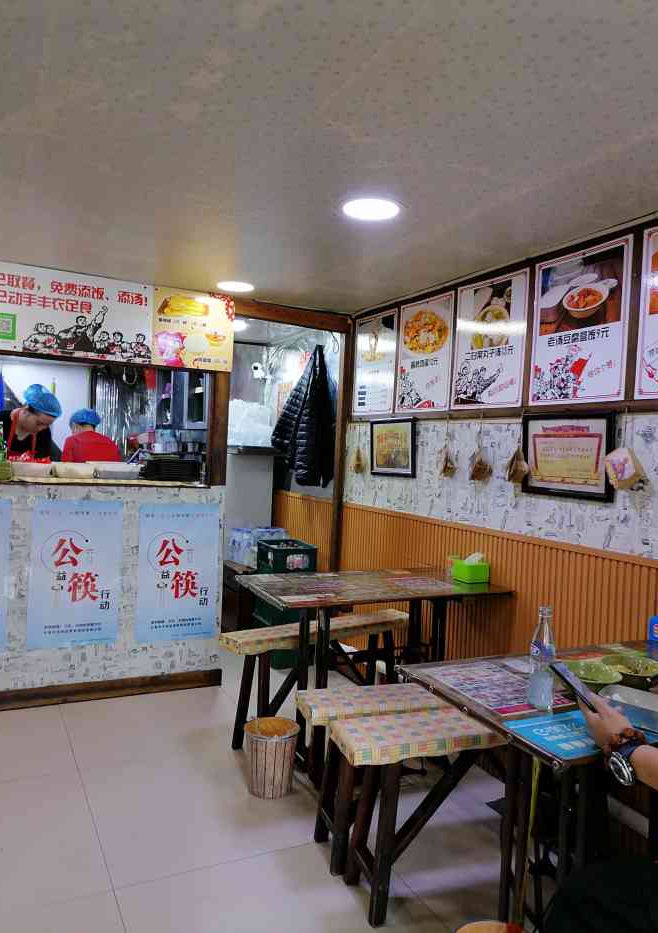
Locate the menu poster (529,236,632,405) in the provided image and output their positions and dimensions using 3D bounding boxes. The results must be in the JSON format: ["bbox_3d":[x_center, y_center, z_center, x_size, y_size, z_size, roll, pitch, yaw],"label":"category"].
[{"bbox_3d":[0.905,-0.510,2.559,0.010,0.553,0.452,2,1,-26],"label":"menu poster"}]

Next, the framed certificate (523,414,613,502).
[{"bbox_3d":[0.863,-0.038,2.560,0.030,0.297,0.447,2,2,-26],"label":"framed certificate"}]

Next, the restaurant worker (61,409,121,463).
[{"bbox_3d":[-1.723,0.359,4.909,0.500,1.530,0.380,2,1,-25],"label":"restaurant worker"}]

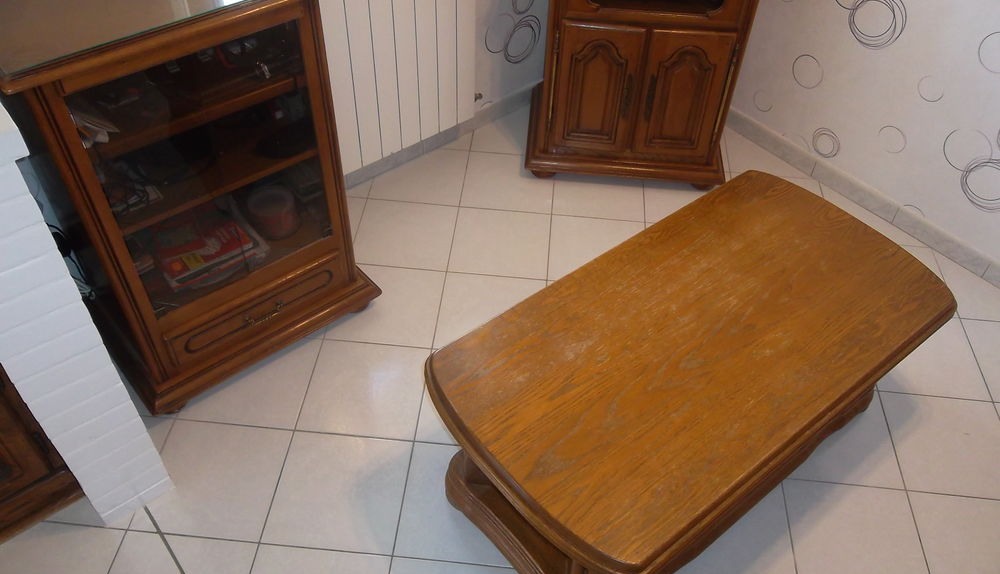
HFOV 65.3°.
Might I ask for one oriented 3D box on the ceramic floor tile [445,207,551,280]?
[{"bbox_3d":[0.009,-0.154,2.743,0.333,0.009,0.333,5,46,3],"label":"ceramic floor tile"}]

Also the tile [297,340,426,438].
[{"bbox_3d":[-0.390,0.298,2.295,0.333,0.009,0.333,5,46,3],"label":"tile"}]

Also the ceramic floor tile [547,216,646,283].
[{"bbox_3d":[0.335,-0.120,2.666,0.330,0.010,0.330,5,47,2],"label":"ceramic floor tile"}]

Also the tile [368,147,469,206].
[{"bbox_3d":[-0.292,-0.416,2.914,0.330,0.010,0.330,5,47,2],"label":"tile"}]

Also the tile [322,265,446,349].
[{"bbox_3d":[-0.352,0.057,2.469,0.330,0.010,0.330,5,47,2],"label":"tile"}]

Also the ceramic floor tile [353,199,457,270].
[{"bbox_3d":[-0.326,-0.184,2.758,0.333,0.009,0.333,5,46,3],"label":"ceramic floor tile"}]

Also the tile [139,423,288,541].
[{"bbox_3d":[-0.756,0.509,2.078,0.333,0.009,0.333,5,46,3],"label":"tile"}]

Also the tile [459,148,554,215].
[{"bbox_3d":[0.041,-0.396,2.975,0.333,0.009,0.333,5,46,3],"label":"tile"}]

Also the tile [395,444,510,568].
[{"bbox_3d":[-0.084,0.559,2.011,0.330,0.010,0.330,5,47,2],"label":"tile"}]

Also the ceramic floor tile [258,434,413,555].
[{"bbox_3d":[-0.422,0.539,2.063,0.333,0.009,0.333,5,46,3],"label":"ceramic floor tile"}]

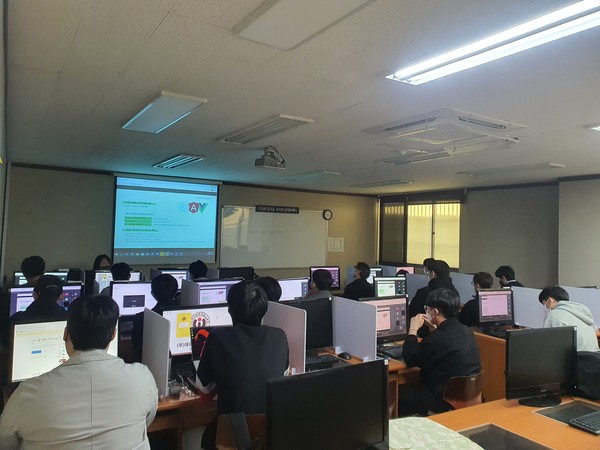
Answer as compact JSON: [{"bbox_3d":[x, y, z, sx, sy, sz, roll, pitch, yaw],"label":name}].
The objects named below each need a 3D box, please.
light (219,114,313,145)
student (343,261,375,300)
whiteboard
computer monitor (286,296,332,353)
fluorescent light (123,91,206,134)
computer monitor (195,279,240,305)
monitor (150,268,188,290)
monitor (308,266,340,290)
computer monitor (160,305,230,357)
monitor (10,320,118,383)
[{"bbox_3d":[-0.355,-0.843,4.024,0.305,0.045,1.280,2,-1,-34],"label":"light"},{"bbox_3d":[0.683,1.066,5.778,0.500,1.270,0.720,2,-1,-40],"label":"student"},{"bbox_3d":[-0.422,0.274,9.044,2.420,1.200,0.050,2,-1,-32],"label":"whiteboard"},{"bbox_3d":[0.013,0.747,3.302,0.515,0.420,0.190,2,-1,-32],"label":"computer monitor"},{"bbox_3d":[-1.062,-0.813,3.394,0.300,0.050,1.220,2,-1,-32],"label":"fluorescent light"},{"bbox_3d":[-0.800,0.737,4.453,0.510,0.395,0.190,2,-1,-35],"label":"computer monitor"},{"bbox_3d":[-1.499,0.737,5.558,0.510,0.395,0.190,2,-1,-30],"label":"monitor"},{"bbox_3d":[0.295,0.793,6.360,0.510,0.395,0.190,2,-1,-26],"label":"monitor"},{"bbox_3d":[-0.642,0.716,2.873,0.510,0.395,0.190,2,-1,-34],"label":"computer monitor"},{"bbox_3d":[-1.220,0.703,2.370,0.515,0.420,0.190,2,-1,-32],"label":"monitor"}]

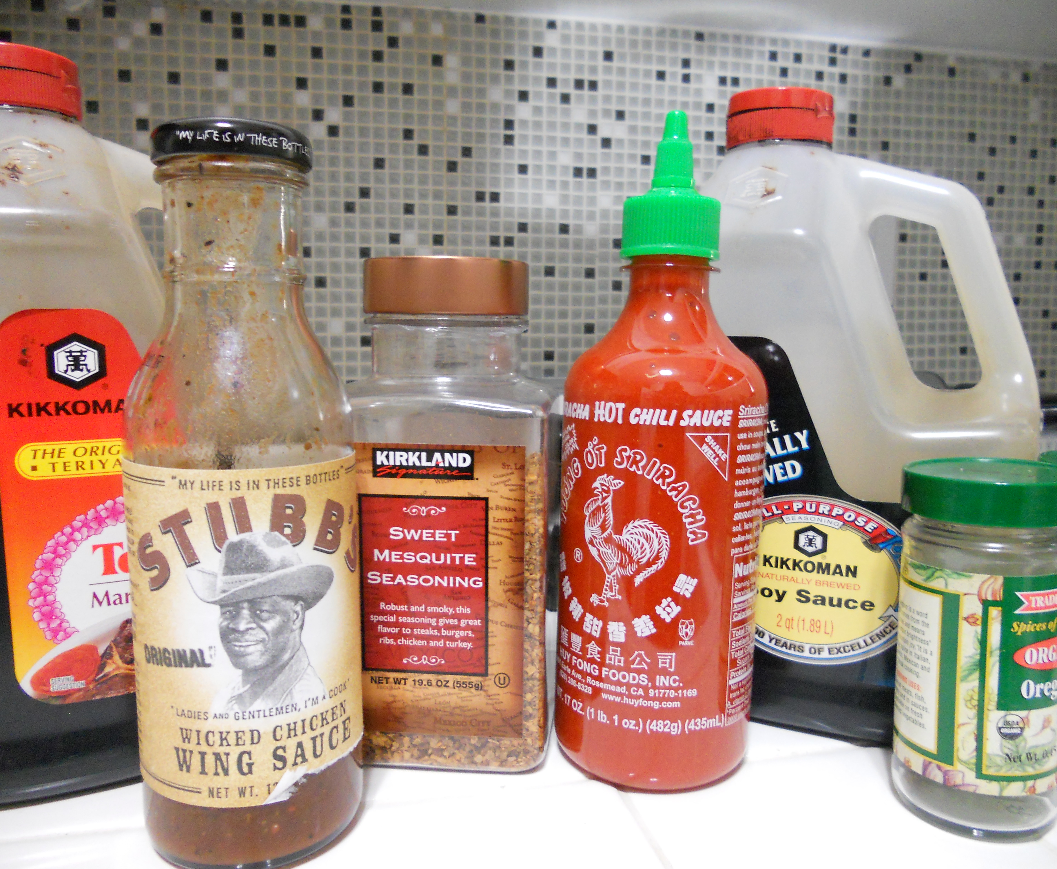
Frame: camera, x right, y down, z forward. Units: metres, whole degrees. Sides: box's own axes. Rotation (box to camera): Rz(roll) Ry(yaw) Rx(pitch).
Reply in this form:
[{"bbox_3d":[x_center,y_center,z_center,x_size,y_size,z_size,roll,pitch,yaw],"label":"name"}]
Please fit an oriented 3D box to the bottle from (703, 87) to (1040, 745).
[{"bbox_3d":[0.127,-0.015,0.365,0.140,0.244,0.097,4,8,29],"label":"bottle"}]

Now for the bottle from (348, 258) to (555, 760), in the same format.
[{"bbox_3d":[-0.027,0.025,0.327,0.067,0.172,0.065,1,7,4],"label":"bottle"}]

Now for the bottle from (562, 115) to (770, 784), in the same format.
[{"bbox_3d":[0.046,0.003,0.313,0.069,0.220,0.069,4,8,28],"label":"bottle"}]

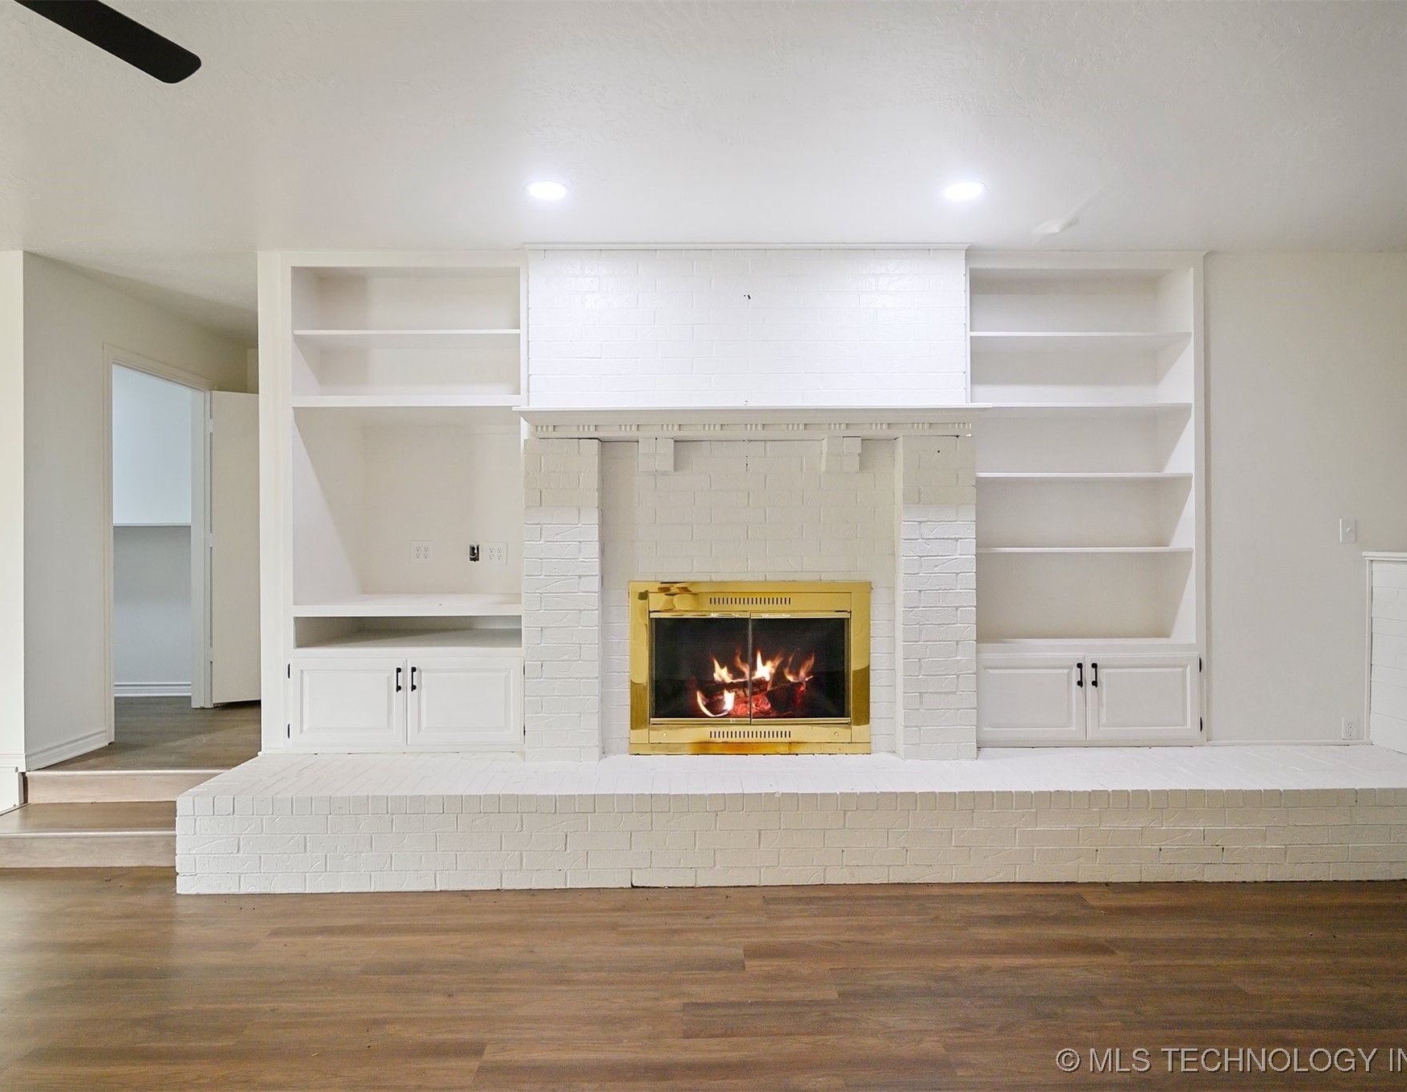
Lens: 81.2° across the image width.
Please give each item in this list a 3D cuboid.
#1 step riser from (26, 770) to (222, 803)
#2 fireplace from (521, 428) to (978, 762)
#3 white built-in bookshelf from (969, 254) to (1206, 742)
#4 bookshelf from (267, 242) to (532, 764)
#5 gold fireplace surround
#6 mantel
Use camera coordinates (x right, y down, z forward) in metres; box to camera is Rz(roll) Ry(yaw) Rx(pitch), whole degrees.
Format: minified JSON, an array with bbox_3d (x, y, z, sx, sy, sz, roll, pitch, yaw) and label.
[{"bbox_3d":[-2.619,1.128,3.857,1.094,0.146,0.040,0,0,-1],"label":"step riser"},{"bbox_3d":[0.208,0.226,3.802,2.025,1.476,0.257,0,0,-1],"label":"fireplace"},{"bbox_3d":[1.801,-0.215,4.023,1.167,2.345,0.312,0,0,-1],"label":"white built-in bookshelf"},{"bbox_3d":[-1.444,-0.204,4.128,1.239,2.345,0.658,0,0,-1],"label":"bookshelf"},{"bbox_3d":[0.219,0.561,3.783,1.115,0.797,0.069,0,0,-1],"label":"gold fireplace surround"},{"bbox_3d":[0.222,-0.550,3.707,2.111,0.136,0.208,0,0,-1],"label":"mantel"}]

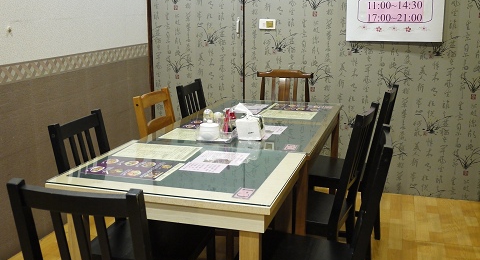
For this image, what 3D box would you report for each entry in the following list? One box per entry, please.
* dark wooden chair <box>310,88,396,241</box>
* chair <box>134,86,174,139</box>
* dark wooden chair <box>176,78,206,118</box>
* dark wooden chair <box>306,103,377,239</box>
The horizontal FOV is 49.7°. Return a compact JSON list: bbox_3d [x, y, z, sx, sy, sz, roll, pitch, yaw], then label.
[{"bbox_3d":[0.574,0.209,2.843,0.490,0.900,0.420,5,14,22],"label":"dark wooden chair"},{"bbox_3d":[-0.211,0.276,2.552,0.480,0.900,0.400,4,13,19],"label":"chair"},{"bbox_3d":[-0.059,0.188,2.939,0.490,0.900,0.420,3,13,13],"label":"dark wooden chair"},{"bbox_3d":[0.306,0.338,2.273,0.490,0.900,0.420,6,14,24],"label":"dark wooden chair"}]

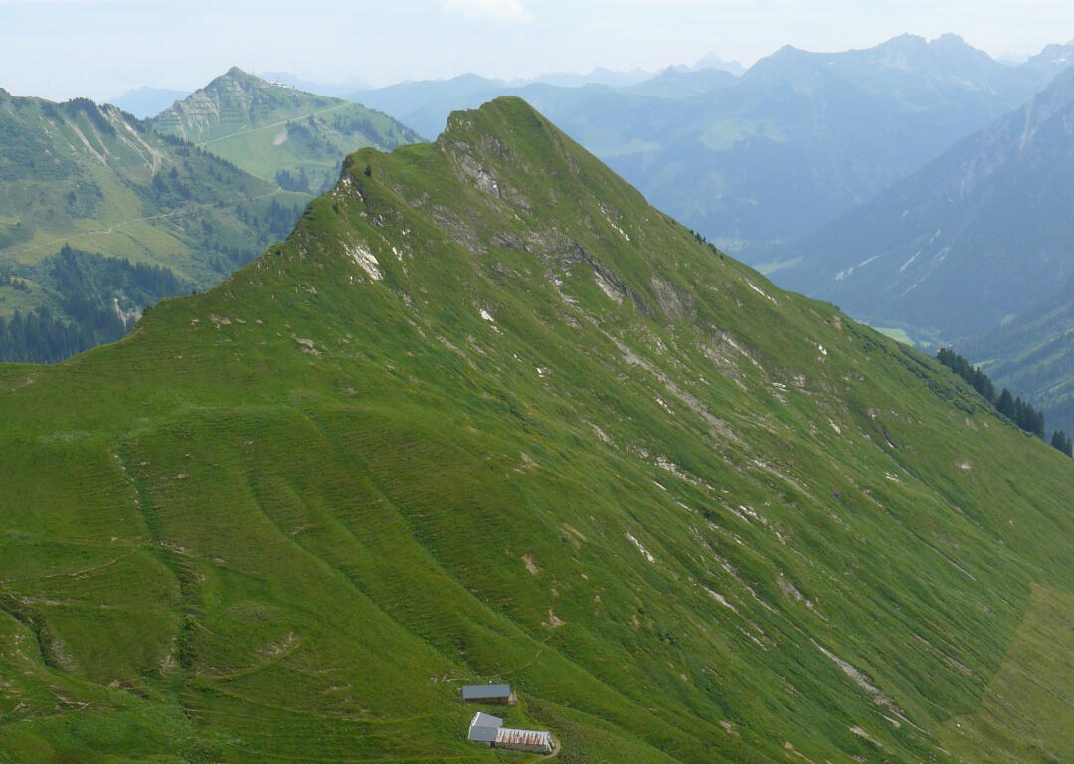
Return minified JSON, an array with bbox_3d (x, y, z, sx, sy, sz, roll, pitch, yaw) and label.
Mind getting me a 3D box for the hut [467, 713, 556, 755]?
[{"bbox_3d":[-7.400,103.390,437.900,24.200,5.800,11.000,2,11,9],"label":"hut"}]

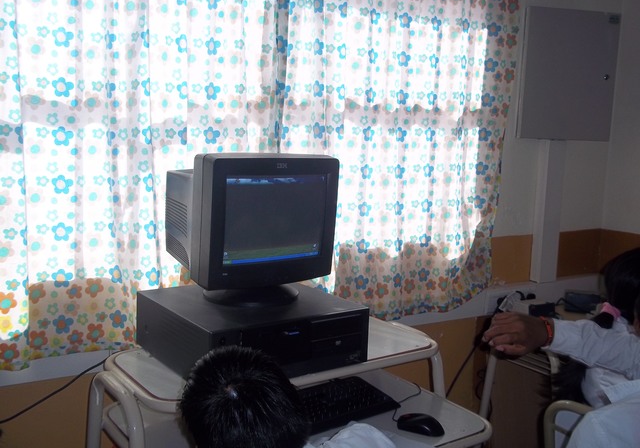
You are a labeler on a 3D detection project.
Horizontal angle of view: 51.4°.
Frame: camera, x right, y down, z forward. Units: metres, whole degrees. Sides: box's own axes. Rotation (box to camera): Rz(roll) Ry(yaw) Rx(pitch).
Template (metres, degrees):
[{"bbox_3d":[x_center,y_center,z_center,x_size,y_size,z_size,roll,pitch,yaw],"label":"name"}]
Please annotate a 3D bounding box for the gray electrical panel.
[{"bbox_3d":[0.965,-0.579,2.617,0.410,0.490,0.070,0,8,-17],"label":"gray electrical panel"}]

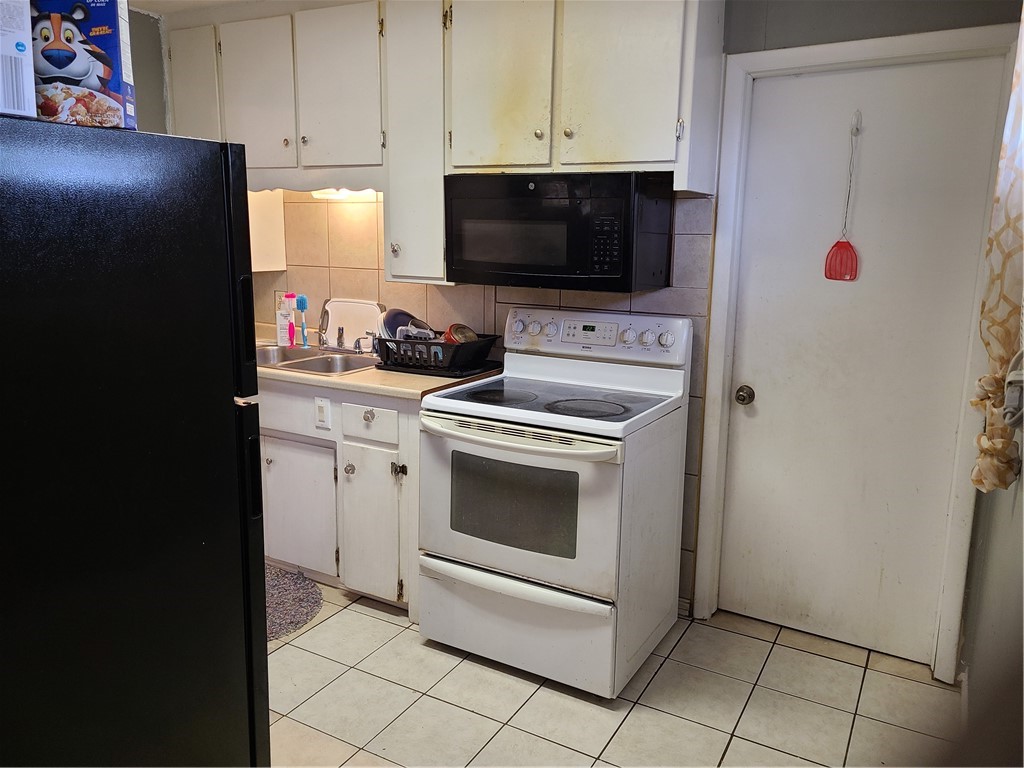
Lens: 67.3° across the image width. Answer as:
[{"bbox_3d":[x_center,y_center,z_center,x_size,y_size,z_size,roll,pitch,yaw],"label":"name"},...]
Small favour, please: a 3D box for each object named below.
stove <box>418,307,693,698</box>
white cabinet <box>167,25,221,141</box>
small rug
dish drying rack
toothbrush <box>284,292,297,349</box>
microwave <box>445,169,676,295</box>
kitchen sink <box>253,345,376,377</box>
[{"bbox_3d":[0.149,0.364,2.767,0.761,1.182,0.650,7,13,29],"label":"stove"},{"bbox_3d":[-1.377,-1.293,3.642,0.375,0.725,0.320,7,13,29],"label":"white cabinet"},{"bbox_3d":[-1.138,0.878,3.103,0.800,0.015,0.640,7,13,29],"label":"small rug"},{"bbox_3d":[-0.302,-0.139,3.283,0.430,0.130,0.355,7,13,29],"label":"dish drying rack"},{"bbox_3d":[-1.071,-0.306,3.719,0.052,0.268,0.052,7,13,29],"label":"toothbrush"},{"bbox_3d":[0.174,-0.573,2.885,0.751,0.397,0.390,7,13,29],"label":"microwave"},{"bbox_3d":[-0.929,-0.035,3.500,0.835,0.180,0.560,7,13,29],"label":"kitchen sink"}]

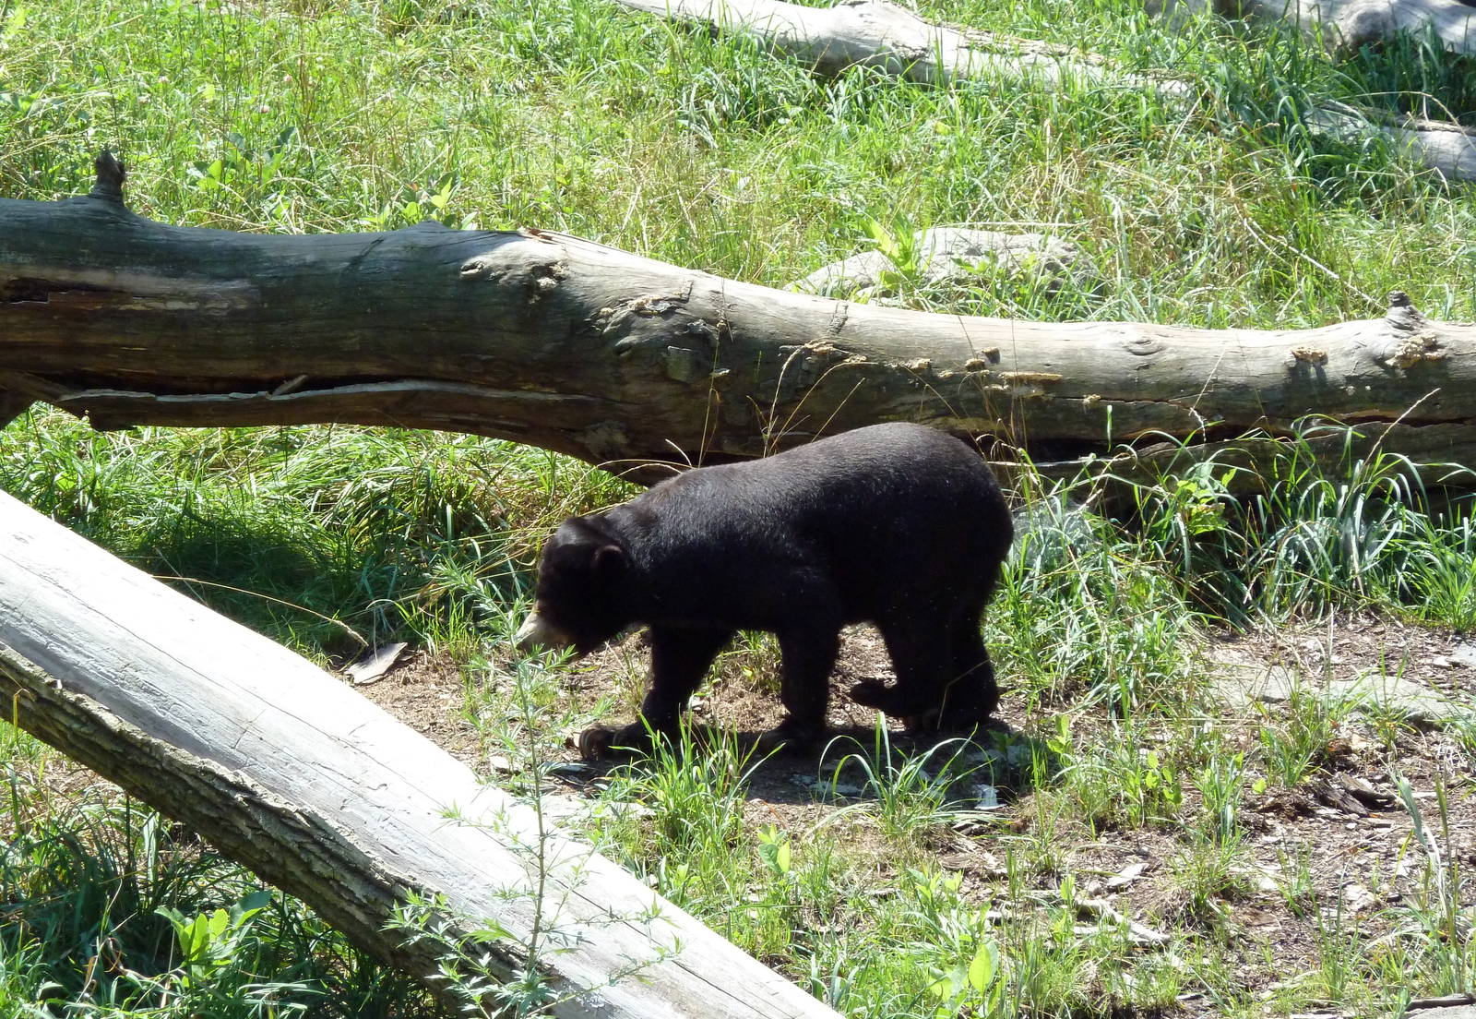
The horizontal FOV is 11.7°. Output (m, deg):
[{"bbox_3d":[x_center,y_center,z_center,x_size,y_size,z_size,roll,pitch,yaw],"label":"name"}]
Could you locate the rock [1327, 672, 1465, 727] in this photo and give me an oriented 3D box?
[{"bbox_3d":[1.545,0.448,16.926,0.320,0.080,0.220,0,15,0],"label":"rock"}]

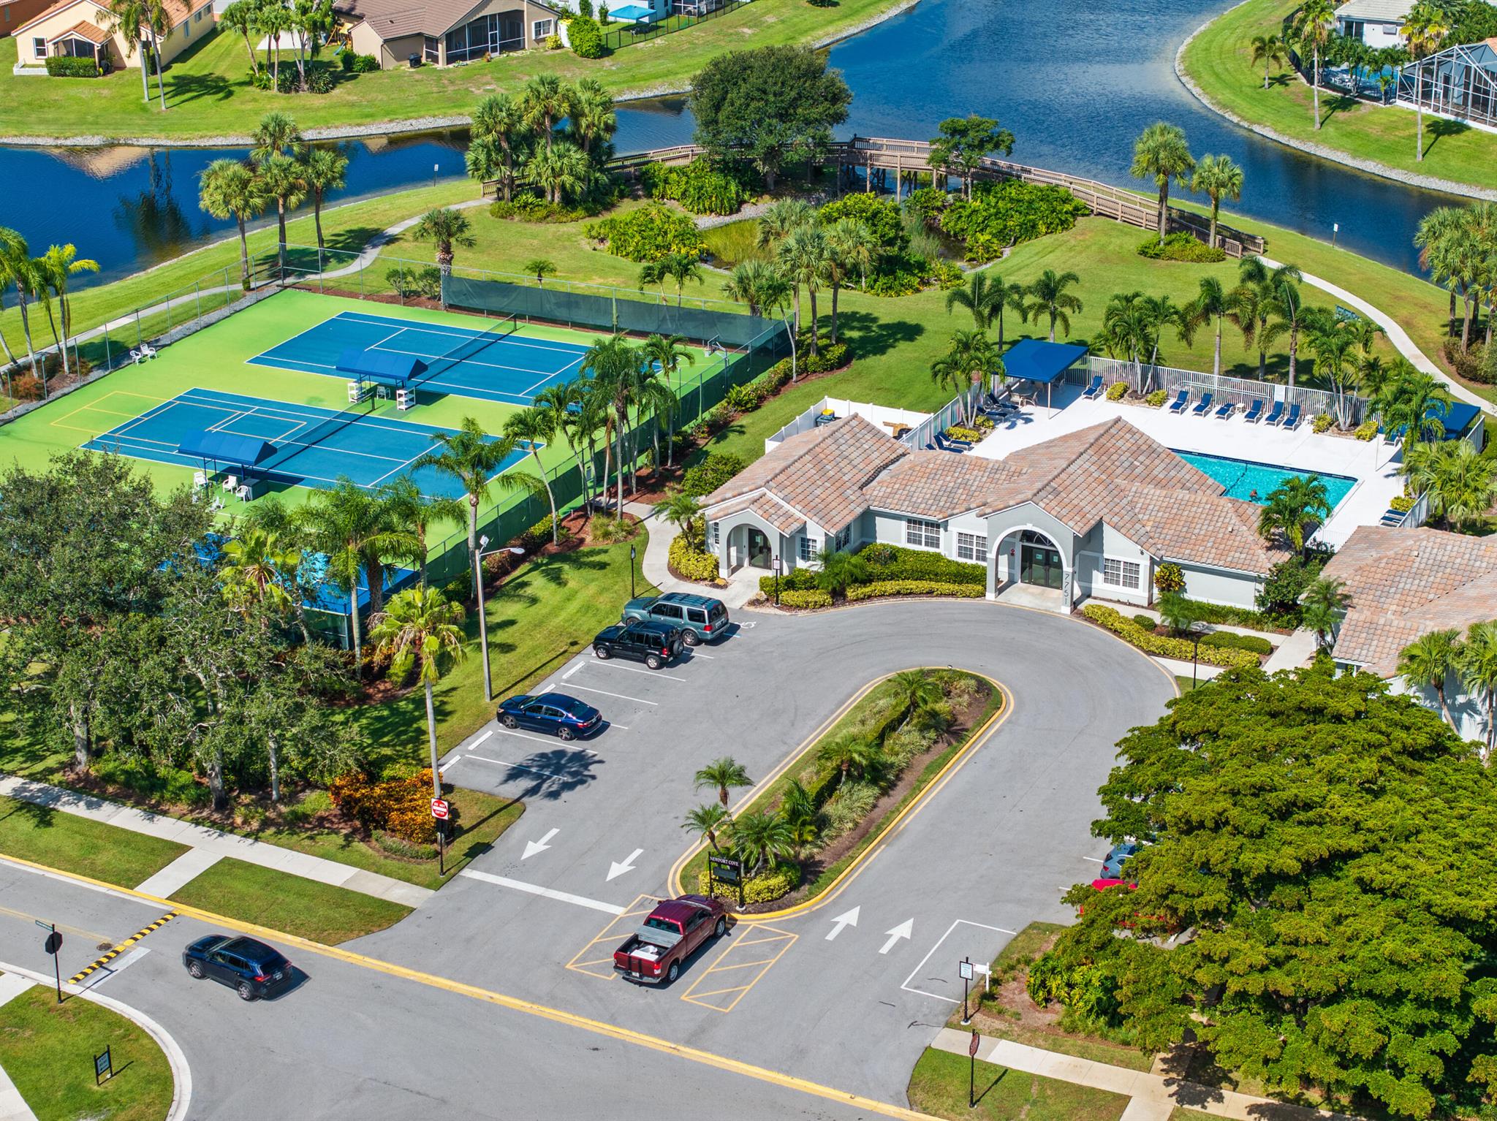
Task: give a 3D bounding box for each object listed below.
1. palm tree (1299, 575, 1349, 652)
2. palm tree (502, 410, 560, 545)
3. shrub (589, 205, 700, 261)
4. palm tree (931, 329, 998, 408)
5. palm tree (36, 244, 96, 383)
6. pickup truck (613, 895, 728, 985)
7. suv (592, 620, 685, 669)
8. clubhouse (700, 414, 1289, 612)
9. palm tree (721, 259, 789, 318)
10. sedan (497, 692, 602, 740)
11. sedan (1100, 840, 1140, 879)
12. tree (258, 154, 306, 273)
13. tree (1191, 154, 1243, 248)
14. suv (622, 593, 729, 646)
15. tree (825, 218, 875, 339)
[{"bbox_3d":[26.440,2.575,139.129,2.400,3.950,2.400,4,23,11],"label":"palm tree"},{"bbox_3d":[-10.818,-4.052,153.132,2.900,7.300,2.900,-2,22,-4],"label":"palm tree"},{"bbox_3d":[-7.026,-22.276,204.211,7.800,2.300,6.200,-2,22,-2],"label":"shrub"},{"bbox_3d":[12.304,-10.199,169.561,4.238,5.810,4.238,-1,22,0],"label":"palm tree"},{"bbox_3d":[-40.352,-14.995,180.380,3.788,8.093,3.788,-1,22,0],"label":"palm tree"},{"bbox_3d":[-2.831,14.108,114.586,2.030,1.940,5.810,11,25,26],"label":"pickup truck"},{"bbox_3d":[-5.103,3.724,140.009,4.430,1.790,1.830,10,25,25],"label":"suv"},{"bbox_3d":[12.917,-2.468,148.772,28.200,5.700,15.500,10,25,24],"label":"clubhouse"},{"bbox_3d":[0.272,-15.944,184.819,3.962,5.148,3.962,-1,22,0],"label":"palm tree"},{"bbox_3d":[-8.661,6.667,133.303,4.860,1.460,1.850,10,25,24],"label":"sedan"},{"bbox_3d":[16.437,12.137,119.070,4.600,1.450,1.800,10,25,24],"label":"sedan"},{"bbox_3d":[-30.578,-22.751,198.974,3.200,7.800,3.200,-4,23,-8],"label":"tree"},{"bbox_3d":[30.978,-23.509,200.361,3.400,6.710,3.400,10,25,24],"label":"tree"},{"bbox_3d":[-3.550,2.500,142.557,5.230,1.950,2.030,10,25,24],"label":"suv"},{"bbox_3d":[6.083,-16.785,182.751,3.455,8.097,3.455,-1,22,0],"label":"tree"}]

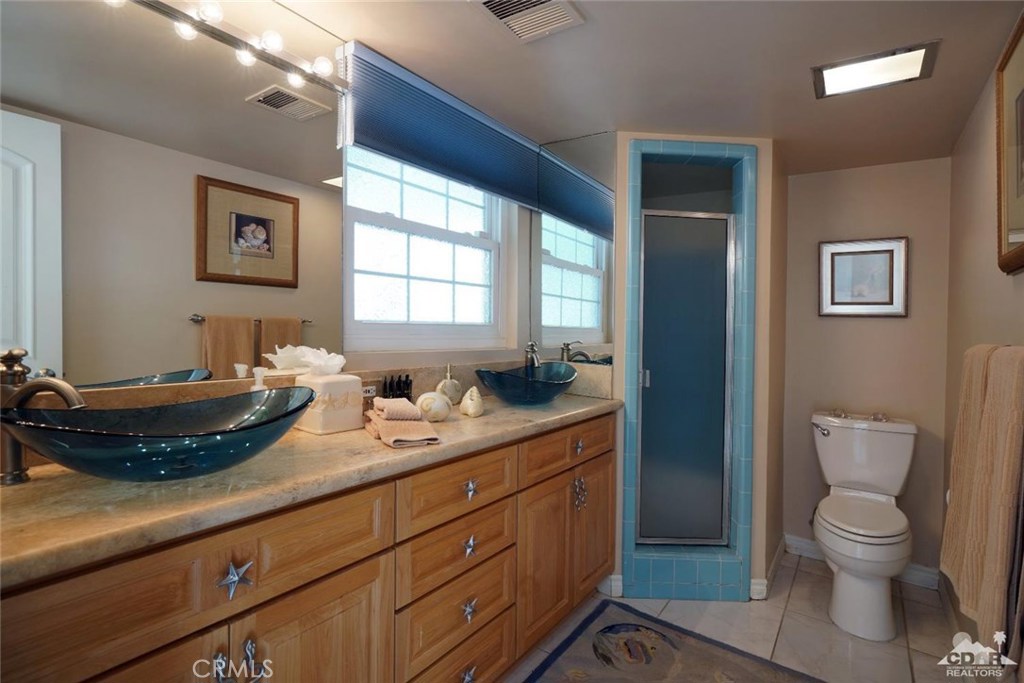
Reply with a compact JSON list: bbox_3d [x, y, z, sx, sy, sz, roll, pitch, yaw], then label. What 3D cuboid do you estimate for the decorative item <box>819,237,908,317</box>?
[{"bbox_3d":[1.796,-0.320,2.339,0.360,0.395,0.025,1,1,37],"label":"decorative item"}]

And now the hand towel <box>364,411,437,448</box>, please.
[{"bbox_3d":[-0.332,0.246,1.334,0.135,0.046,0.340,0,1,-26],"label":"hand towel"}]

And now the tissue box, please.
[{"bbox_3d":[-0.566,0.189,1.402,0.145,0.154,0.145,1,1,40],"label":"tissue box"}]

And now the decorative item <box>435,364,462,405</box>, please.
[{"bbox_3d":[-0.263,0.175,1.914,0.105,0.176,0.075,0,1,-30],"label":"decorative item"}]

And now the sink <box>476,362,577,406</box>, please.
[{"bbox_3d":[0.075,0.187,1.928,0.360,0.160,0.545,1,1,37],"label":"sink"}]

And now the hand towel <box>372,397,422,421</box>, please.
[{"bbox_3d":[-0.341,0.196,1.350,0.115,0.048,0.165,0,1,-22],"label":"hand towel"}]

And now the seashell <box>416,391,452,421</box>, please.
[{"bbox_3d":[-0.264,0.220,1.564,0.116,0.096,0.100,1,1,-9],"label":"seashell"}]

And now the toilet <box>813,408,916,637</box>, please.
[{"bbox_3d":[1.576,0.783,2.058,0.410,0.820,0.710,1,1,37],"label":"toilet"}]

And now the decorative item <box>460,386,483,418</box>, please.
[{"bbox_3d":[-0.141,0.214,1.617,0.078,0.105,0.070,1,1,-6],"label":"decorative item"}]

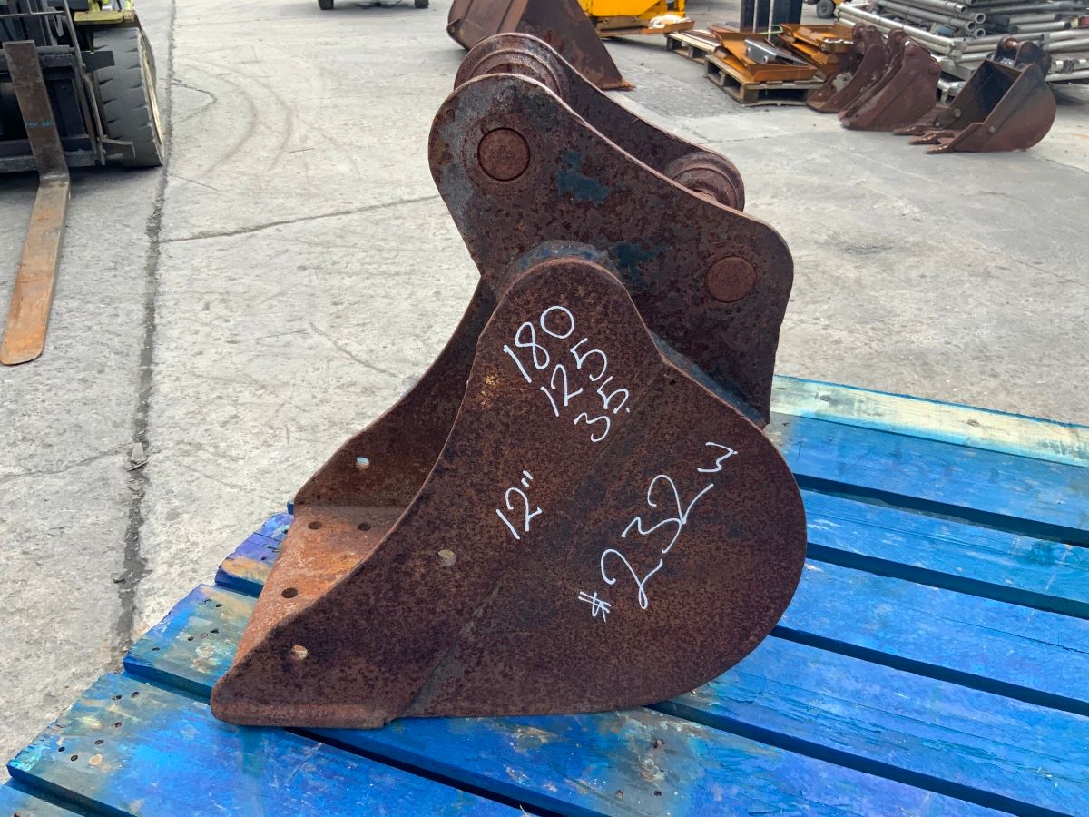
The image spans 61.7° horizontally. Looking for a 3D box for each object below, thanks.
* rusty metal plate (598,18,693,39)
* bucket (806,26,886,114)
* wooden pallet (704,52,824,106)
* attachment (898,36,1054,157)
[{"bbox_3d":[0.981,-3.684,8.872,0.420,0.100,0.950,-22,28,-33],"label":"rusty metal plate"},{"bbox_3d":[1.994,-2.158,5.758,0.520,0.500,0.260,-2,30,-6],"label":"bucket"},{"bbox_3d":[1.725,-2.284,6.336,1.000,0.146,1.120,-2,30,-5],"label":"wooden pallet"},{"bbox_3d":[2.346,-1.715,4.941,0.670,0.540,0.470,-2,30,-6],"label":"attachment"}]

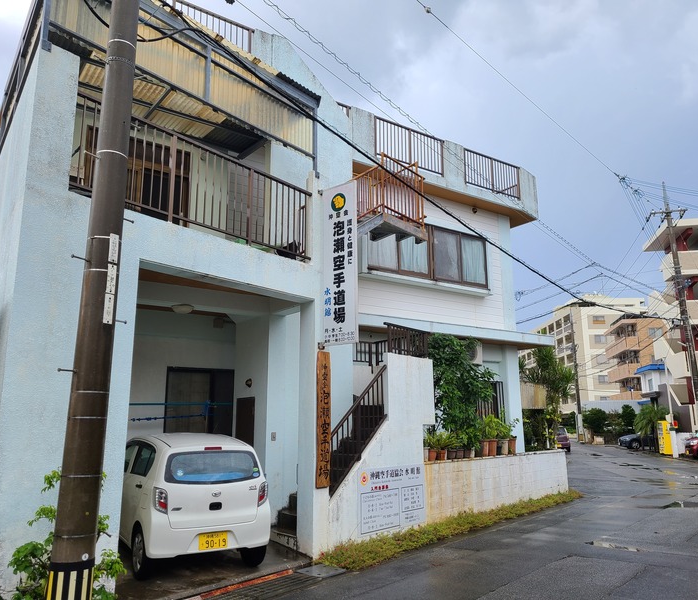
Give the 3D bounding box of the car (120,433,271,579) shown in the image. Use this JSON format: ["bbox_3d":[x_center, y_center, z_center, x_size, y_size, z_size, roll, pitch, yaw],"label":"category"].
[{"bbox_3d":[-2.347,2.592,8.097,1.475,1.500,3.395,7,-13,-31],"label":"car"}]

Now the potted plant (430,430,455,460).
[{"bbox_3d":[1.568,2.452,10.131,0.370,0.492,0.360,0,-12,0],"label":"potted plant"}]

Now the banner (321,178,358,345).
[{"bbox_3d":[-0.102,-0.491,8.002,0.550,2.190,0.060,-9,-15,36],"label":"banner"}]

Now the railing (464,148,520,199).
[{"bbox_3d":[3.176,-2.737,13.218,1.750,0.790,0.060,8,-14,-33],"label":"railing"}]

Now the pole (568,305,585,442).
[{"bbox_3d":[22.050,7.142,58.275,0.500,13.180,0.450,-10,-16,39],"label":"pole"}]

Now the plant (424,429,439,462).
[{"bbox_3d":[1.420,2.519,10.403,0.280,0.550,0.280,0,-12,0],"label":"plant"}]

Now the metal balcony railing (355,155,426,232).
[{"bbox_3d":[0.726,-1.827,11.401,1.370,1.180,1.040,11,-16,-44],"label":"metal balcony railing"}]

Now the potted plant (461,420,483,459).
[{"bbox_3d":[2.364,2.688,11.579,0.380,0.690,0.390,0,-12,0],"label":"potted plant"}]

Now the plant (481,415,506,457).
[{"bbox_3d":[2.935,2.779,12.292,0.420,0.800,0.450,-9,-15,38],"label":"plant"}]

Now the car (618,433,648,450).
[{"bbox_3d":[20.012,9.127,39.945,4.400,1.500,1.750,-1,-12,2],"label":"car"}]

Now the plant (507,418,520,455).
[{"bbox_3d":[3.412,2.811,12.384,0.230,0.723,0.220,-10,-15,39],"label":"plant"}]

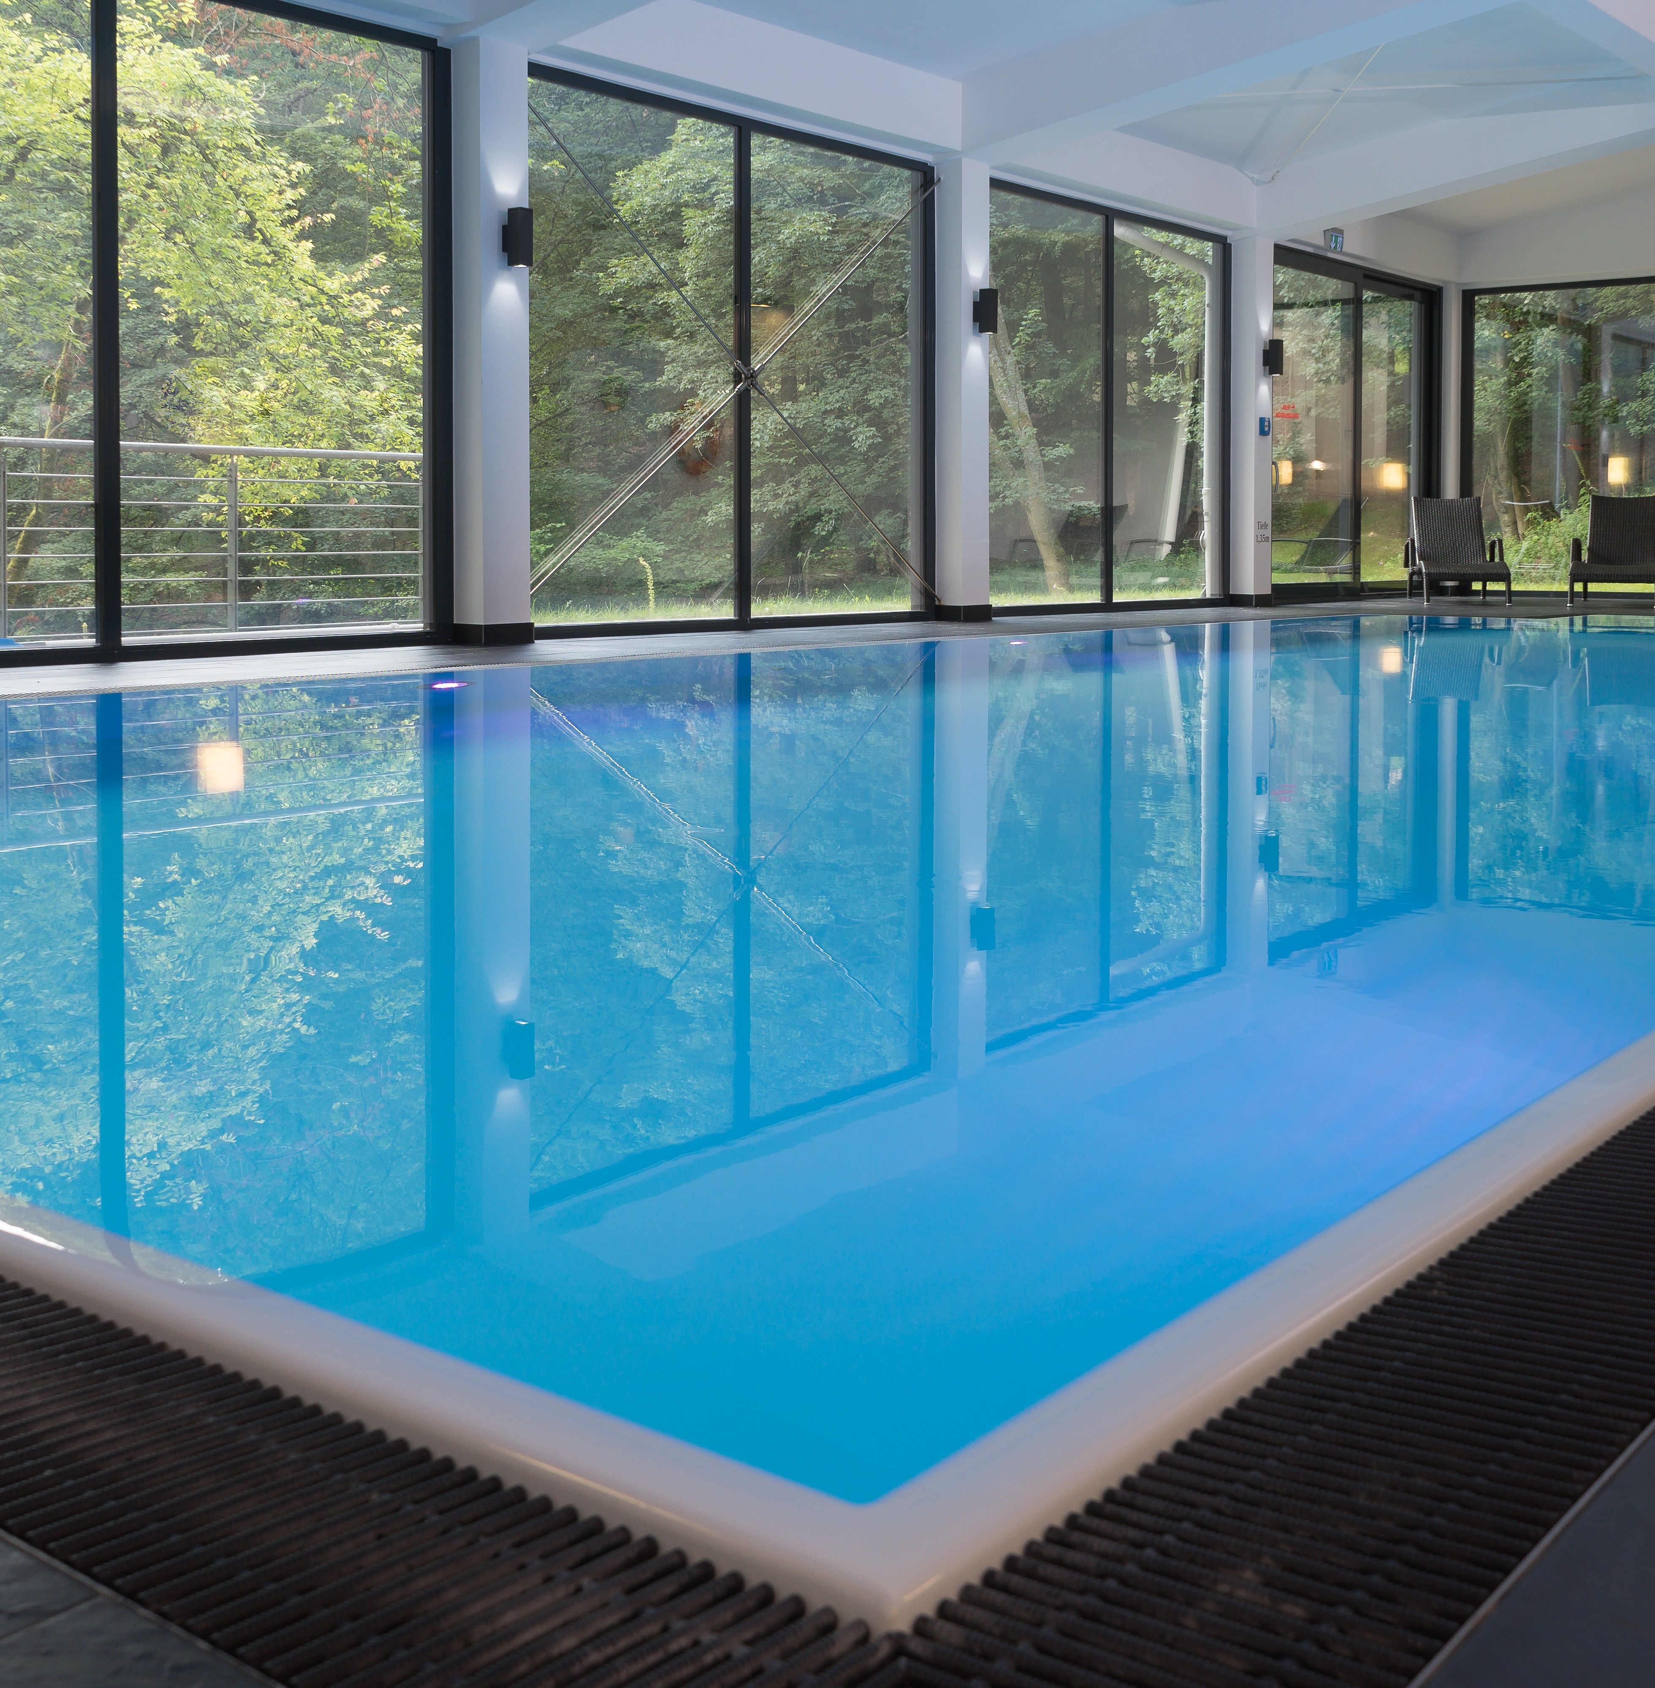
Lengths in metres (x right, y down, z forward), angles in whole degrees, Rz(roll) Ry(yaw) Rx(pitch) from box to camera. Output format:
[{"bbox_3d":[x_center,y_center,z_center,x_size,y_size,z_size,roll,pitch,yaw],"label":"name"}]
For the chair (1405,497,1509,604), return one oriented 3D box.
[{"bbox_3d":[5.044,-2.367,15.754,0.760,0.870,1.550,1,6,12],"label":"chair"}]

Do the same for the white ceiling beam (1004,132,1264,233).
[{"bbox_3d":[1.950,-4.469,13.060,0.250,0.400,3.400,5,8,40],"label":"white ceiling beam"}]

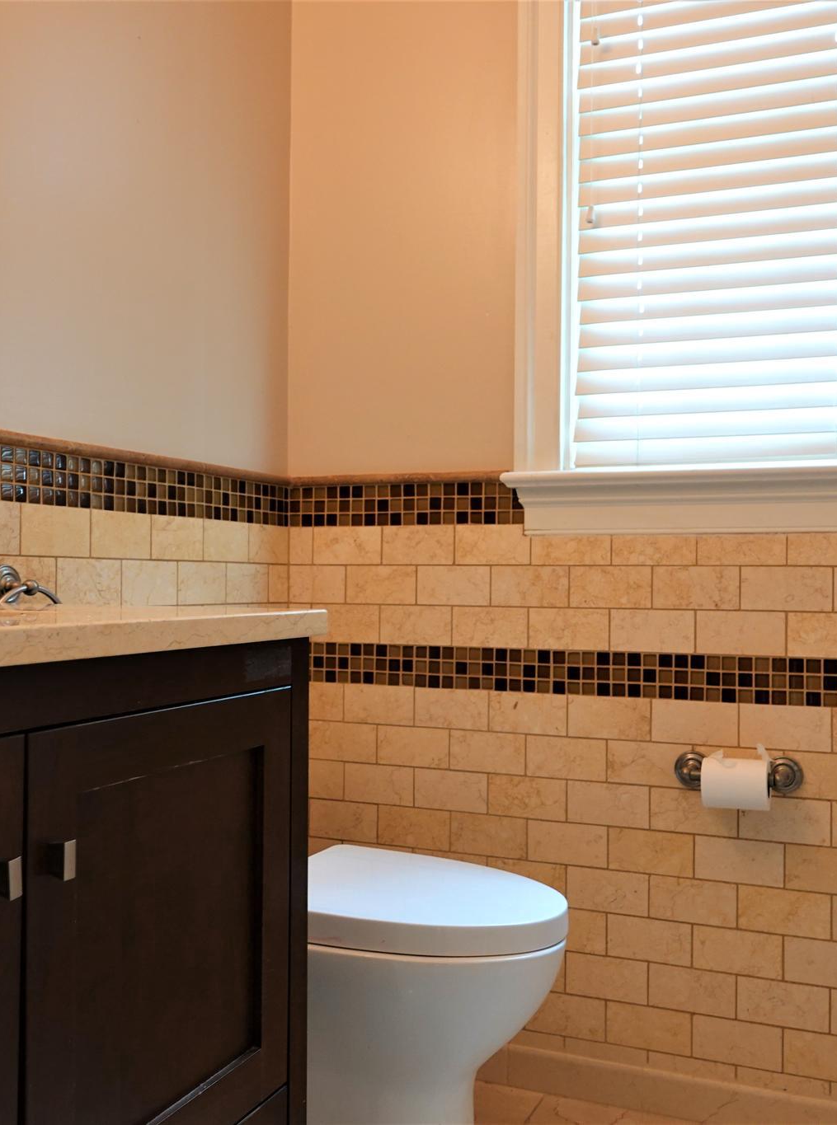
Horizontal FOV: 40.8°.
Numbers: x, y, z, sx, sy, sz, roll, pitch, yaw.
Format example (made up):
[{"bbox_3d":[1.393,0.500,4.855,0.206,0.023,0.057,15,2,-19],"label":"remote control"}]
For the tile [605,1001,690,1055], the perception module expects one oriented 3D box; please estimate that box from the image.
[{"bbox_3d":[0.417,0.839,2.032,0.152,0.076,0.010,0,-1,22],"label":"tile"}]

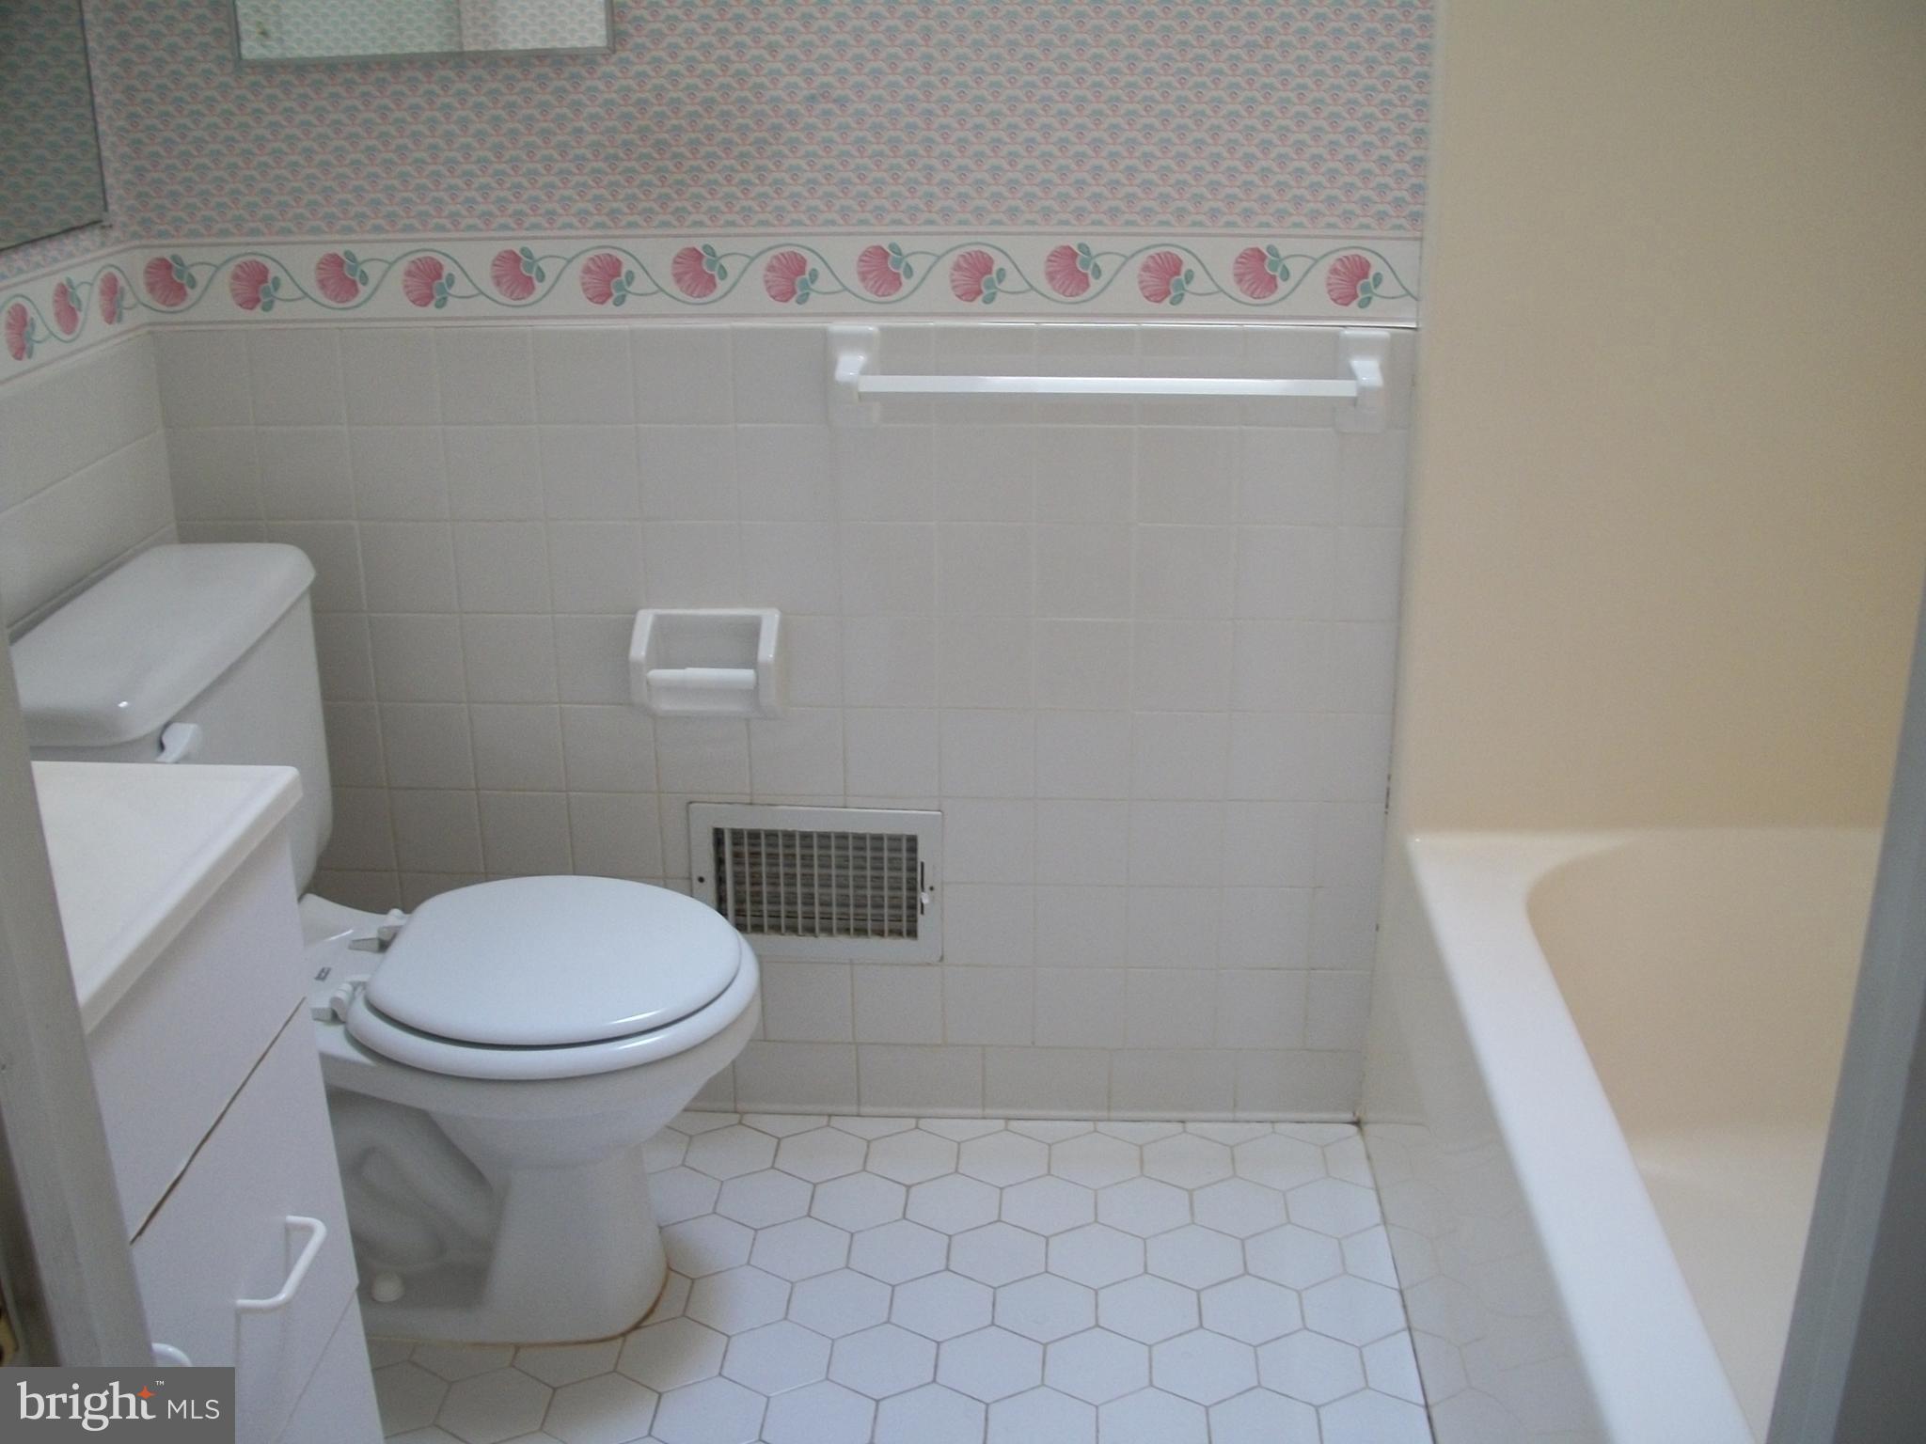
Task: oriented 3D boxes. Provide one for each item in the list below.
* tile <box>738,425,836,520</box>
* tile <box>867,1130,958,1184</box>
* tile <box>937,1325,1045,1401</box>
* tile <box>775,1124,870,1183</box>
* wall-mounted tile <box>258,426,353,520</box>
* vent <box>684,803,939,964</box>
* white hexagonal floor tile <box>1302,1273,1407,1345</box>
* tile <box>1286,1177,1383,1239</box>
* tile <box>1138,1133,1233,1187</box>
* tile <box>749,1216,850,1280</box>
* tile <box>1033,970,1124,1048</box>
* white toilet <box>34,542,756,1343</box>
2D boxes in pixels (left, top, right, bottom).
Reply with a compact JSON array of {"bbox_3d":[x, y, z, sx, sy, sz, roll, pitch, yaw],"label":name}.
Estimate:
[{"bbox_3d":[-0.192,-0.273,2.140,0.107,0.107,0.009,1,20,3],"label":"tile"},{"bbox_3d":[-0.059,0.521,2.314,0.106,0.009,0.122,1,20,3],"label":"tile"},{"bbox_3d":[0.028,0.650,1.963,0.105,0.009,0.121,1,20,4],"label":"tile"},{"bbox_3d":[-0.169,0.522,2.331,0.108,0.009,0.125,0,21,3],"label":"tile"},{"bbox_3d":[-0.731,-0.275,2.174,0.108,0.108,0.009,1,20,3],"label":"wall-mounted tile"},{"bbox_3d":[-0.174,0.192,2.297,0.297,0.198,0.020,2,20,3],"label":"vent"},{"bbox_3d":[0.413,0.625,2.044,0.107,0.009,0.123,0,20,3],"label":"white hexagonal floor tile"},{"bbox_3d":[0.423,0.561,2.221,0.107,0.009,0.123,0,20,3],"label":"tile"},{"bbox_3d":[0.265,0.525,2.308,0.108,0.009,0.125,0,21,3],"label":"tile"},{"bbox_3d":[-0.184,0.597,2.198,0.109,0.009,0.126,1,20,3],"label":"tile"},{"bbox_3d":[0.140,0.343,2.344,0.108,0.108,0.009,1,21,3],"label":"tile"},{"bbox_3d":[-0.544,0.248,2.004,0.690,0.750,0.490,1,20,4],"label":"white toilet"}]

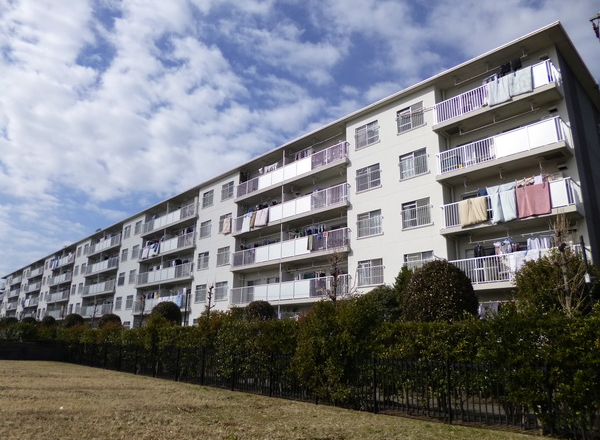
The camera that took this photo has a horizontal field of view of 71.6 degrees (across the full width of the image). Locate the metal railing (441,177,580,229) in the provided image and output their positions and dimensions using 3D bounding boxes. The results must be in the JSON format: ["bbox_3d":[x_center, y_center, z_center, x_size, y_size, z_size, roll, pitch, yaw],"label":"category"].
[{"bbox_3d":[8.872,-0.343,17.929,1.177,1.375,5.414,15,-21,-42],"label":"metal railing"}]

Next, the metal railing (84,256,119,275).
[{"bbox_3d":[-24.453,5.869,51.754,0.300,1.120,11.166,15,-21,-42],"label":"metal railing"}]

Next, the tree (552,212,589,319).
[{"bbox_3d":[7.526,2.126,11.476,1.150,5.018,1.150,15,-21,-42],"label":"tree"}]

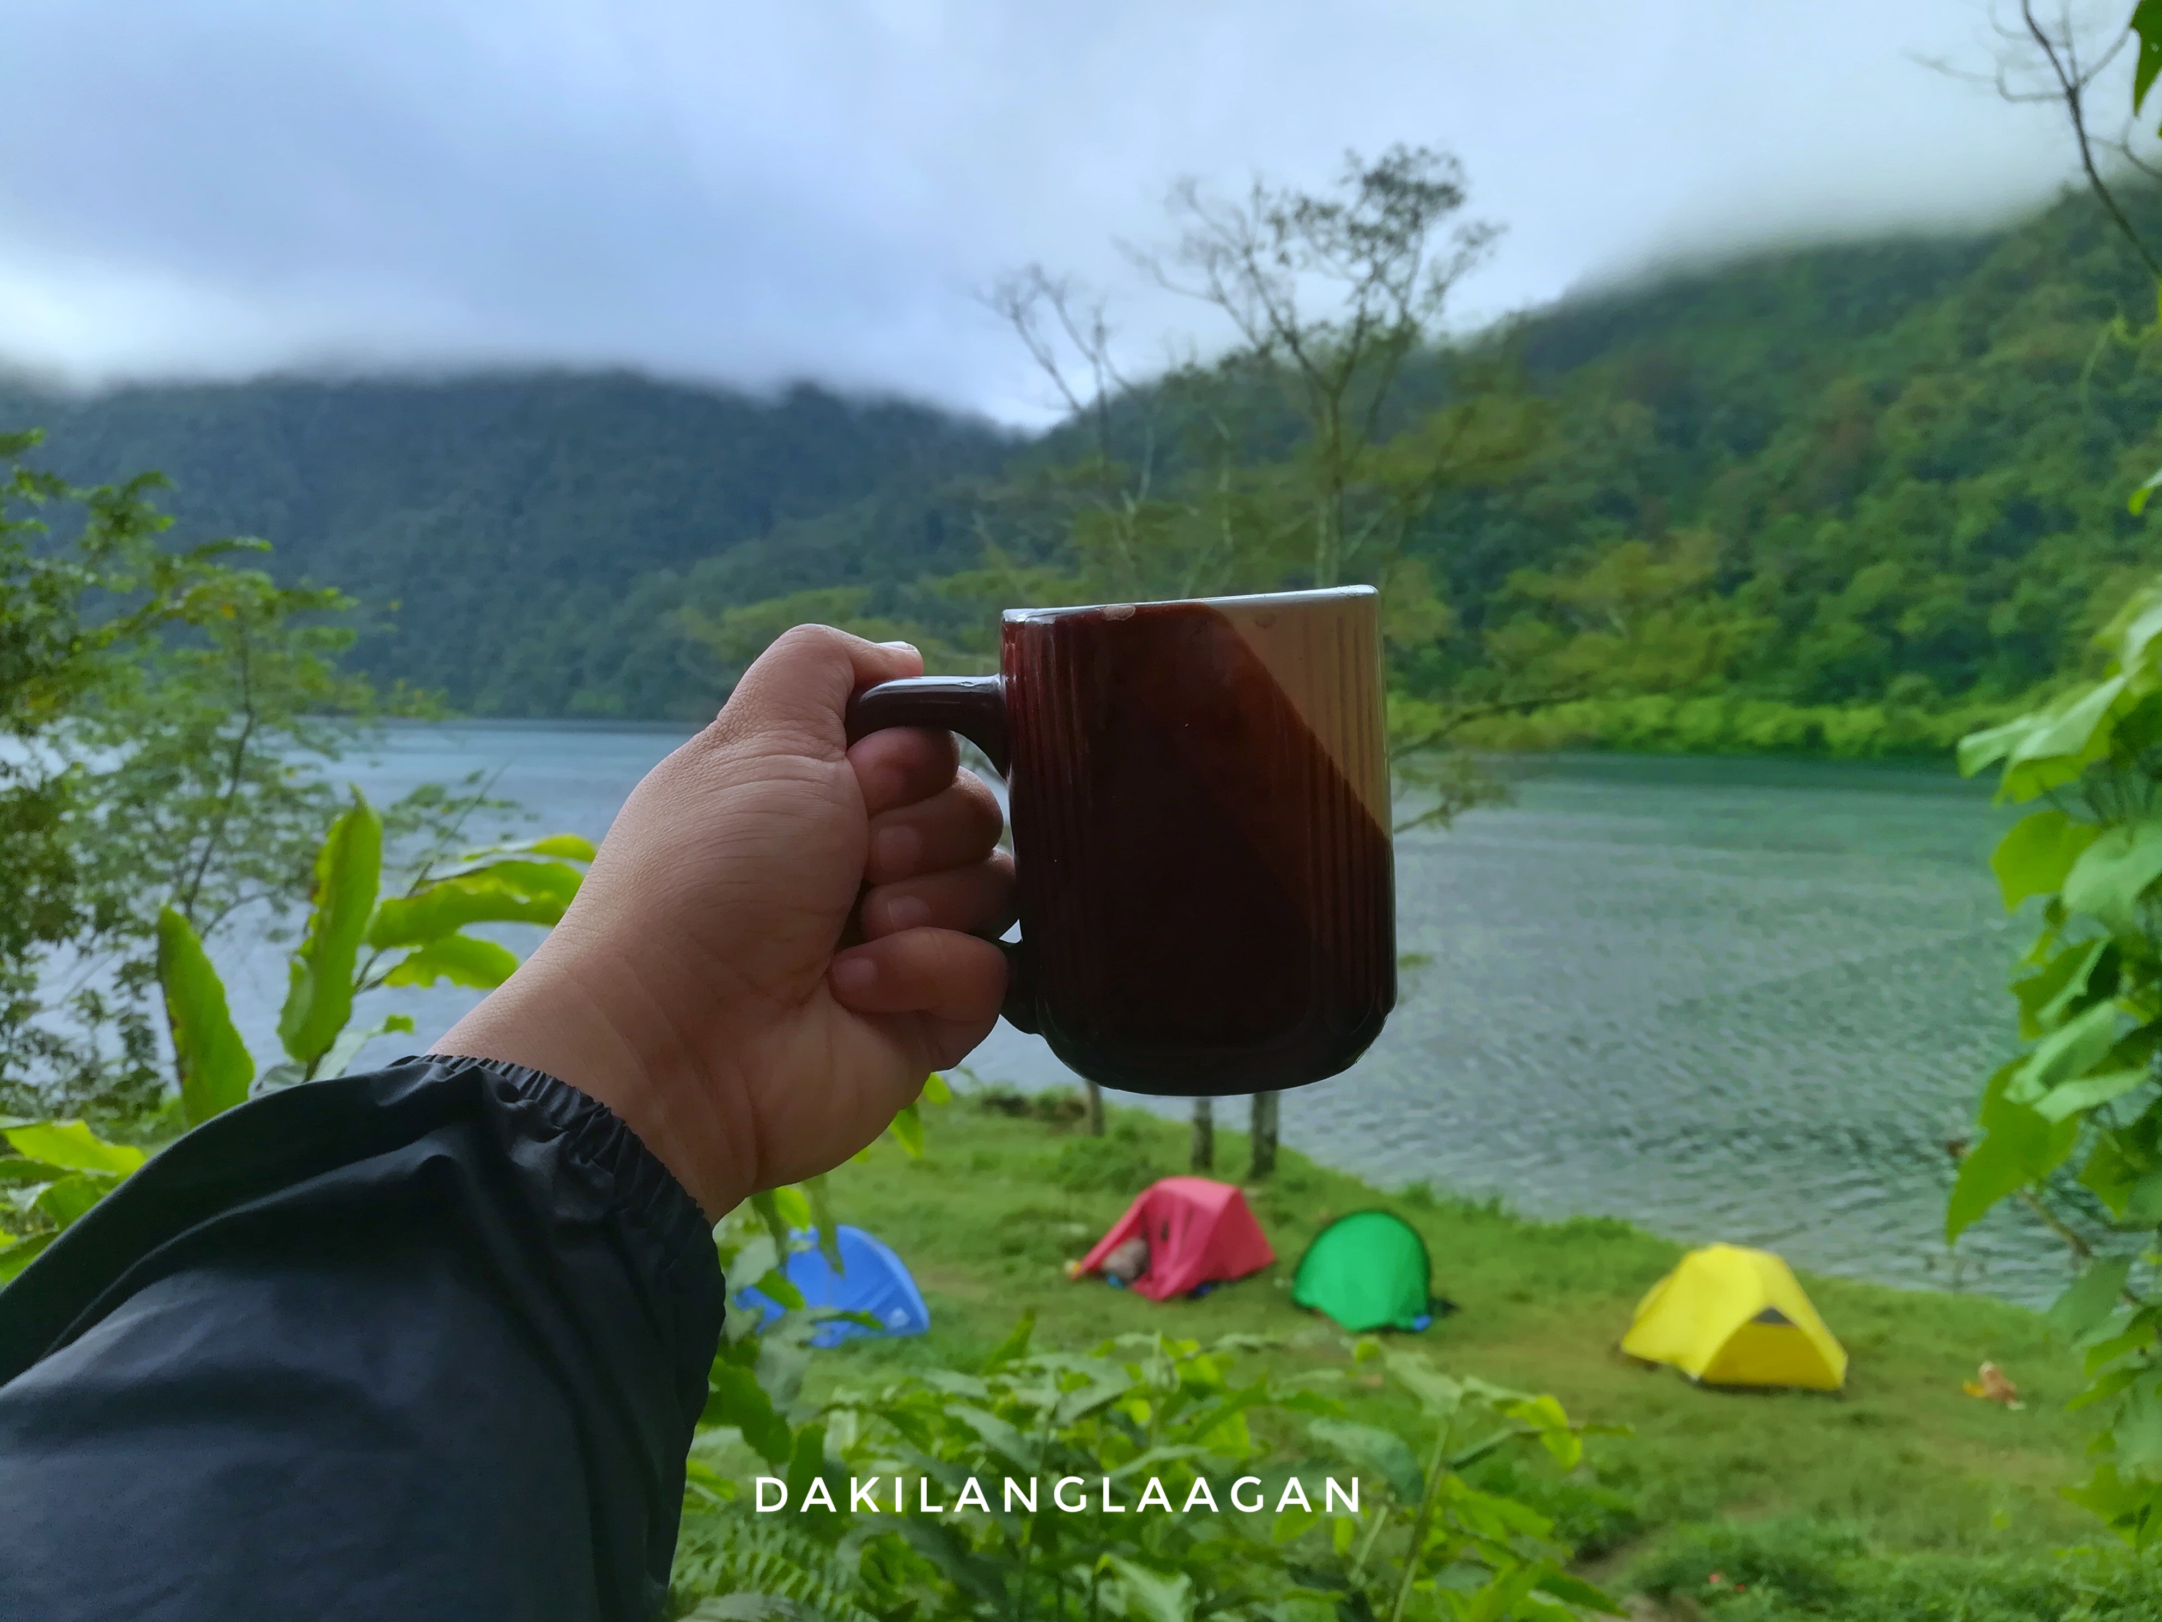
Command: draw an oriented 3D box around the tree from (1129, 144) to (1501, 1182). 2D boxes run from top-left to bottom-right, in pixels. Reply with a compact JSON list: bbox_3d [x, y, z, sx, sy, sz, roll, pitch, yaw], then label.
[{"bbox_3d":[3.400,-2.000,23.600,5.300,15.000,5.100,1,4,0],"label":"tree"}]

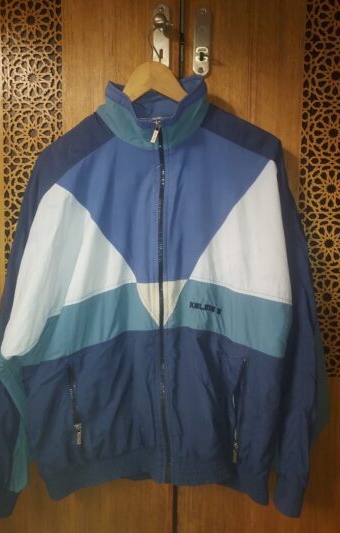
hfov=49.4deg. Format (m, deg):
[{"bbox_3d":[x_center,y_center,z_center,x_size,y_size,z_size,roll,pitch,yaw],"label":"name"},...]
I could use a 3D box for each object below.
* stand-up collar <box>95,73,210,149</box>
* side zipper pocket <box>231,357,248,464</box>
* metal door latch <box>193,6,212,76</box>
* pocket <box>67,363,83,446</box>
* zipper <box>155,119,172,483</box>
[{"bbox_3d":[-0.033,-0.290,0.695,0.215,0.145,0.125,1,4,2],"label":"stand-up collar"},{"bbox_3d":[0.137,0.284,0.730,0.027,0.212,0.020,3,5,-6],"label":"side zipper pocket"},{"bbox_3d":[0.066,-0.458,0.752,0.037,0.143,0.014,1,4,2],"label":"metal door latch"},{"bbox_3d":[-0.190,0.274,0.735,0.024,0.168,0.020,-4,5,8],"label":"pocket"},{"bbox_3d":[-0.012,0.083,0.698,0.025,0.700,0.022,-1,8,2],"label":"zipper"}]

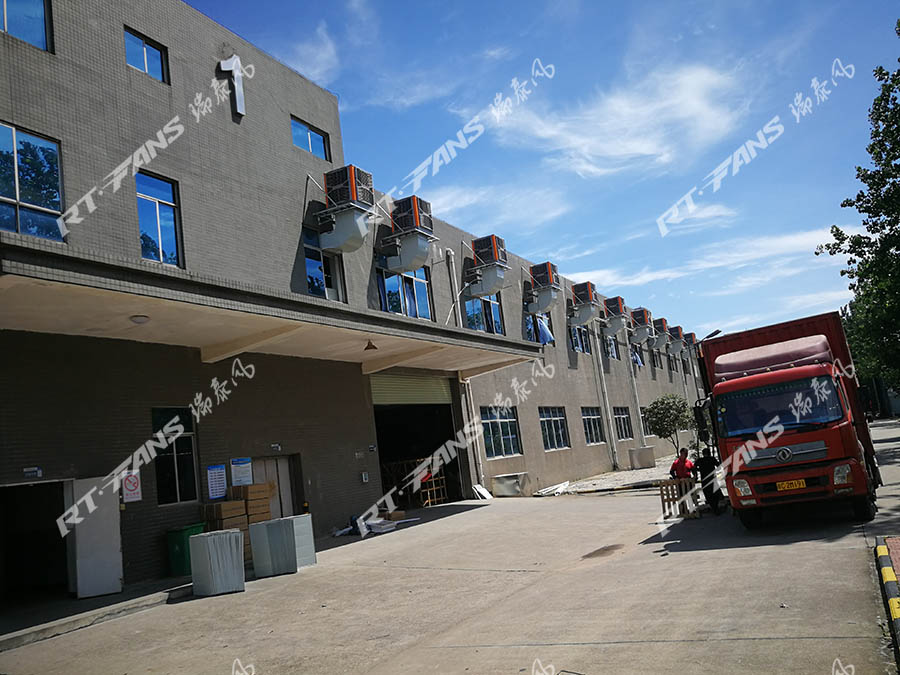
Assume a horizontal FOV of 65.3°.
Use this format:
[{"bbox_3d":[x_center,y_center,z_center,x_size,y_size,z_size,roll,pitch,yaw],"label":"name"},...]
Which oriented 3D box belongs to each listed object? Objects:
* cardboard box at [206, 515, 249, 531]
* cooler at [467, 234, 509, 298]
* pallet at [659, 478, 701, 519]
[{"bbox_3d":[-4.543,3.823,14.296,0.460,0.290,0.640,-12,-11,28],"label":"cardboard box"},{"bbox_3d":[1.779,-3.078,30.808,1.260,2.397,1.065,-13,-11,28],"label":"cooler"},{"bbox_3d":[5.537,3.915,17.059,0.920,0.877,0.160,-10,-10,18],"label":"pallet"}]

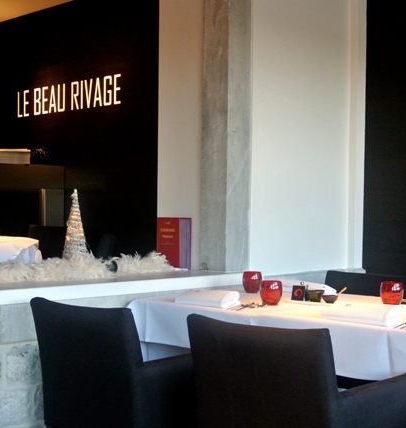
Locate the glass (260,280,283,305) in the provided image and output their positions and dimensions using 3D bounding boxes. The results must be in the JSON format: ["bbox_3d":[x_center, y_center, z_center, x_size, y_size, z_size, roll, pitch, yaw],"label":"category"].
[{"bbox_3d":[0.265,0.306,3.090,0.088,0.091,0.088,1,1,0],"label":"glass"}]

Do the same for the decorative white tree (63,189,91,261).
[{"bbox_3d":[-0.546,0.074,3.500,0.145,0.365,0.145,1,1,0],"label":"decorative white tree"}]

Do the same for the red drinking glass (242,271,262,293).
[{"bbox_3d":[0.220,0.302,3.530,0.088,0.091,0.088,1,1,0],"label":"red drinking glass"}]

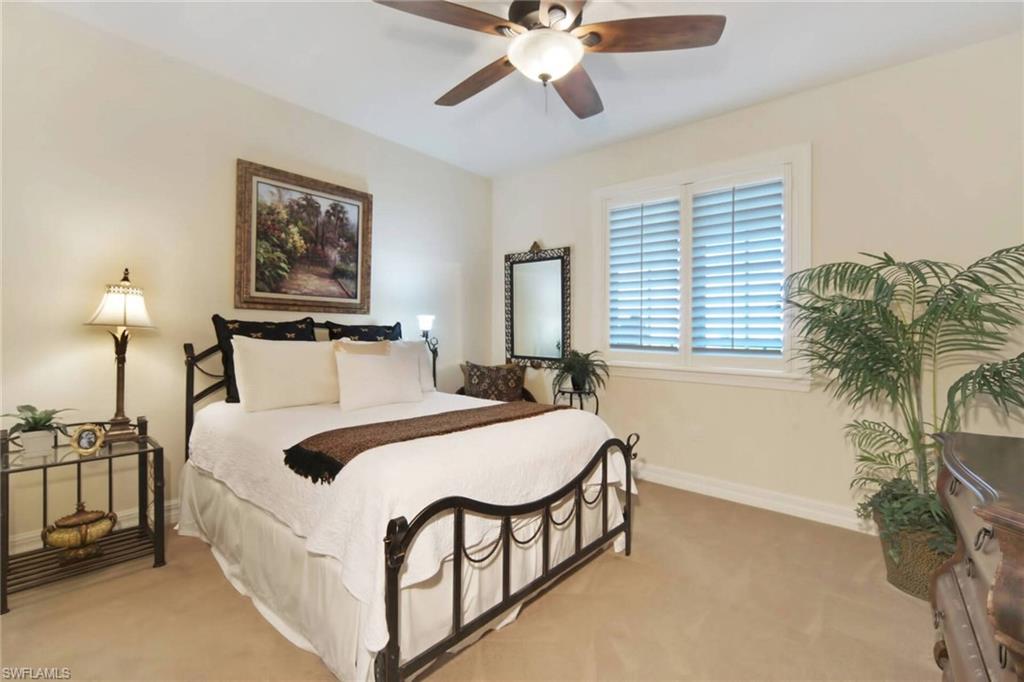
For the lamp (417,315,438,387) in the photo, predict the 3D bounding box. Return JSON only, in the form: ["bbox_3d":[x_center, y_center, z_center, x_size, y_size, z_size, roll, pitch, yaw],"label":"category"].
[{"bbox_3d":[-0.764,0.086,4.112,0.180,0.610,0.180,2,1,42],"label":"lamp"}]

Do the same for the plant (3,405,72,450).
[{"bbox_3d":[-2.173,0.405,2.084,0.210,0.220,0.240,2,1,42],"label":"plant"}]

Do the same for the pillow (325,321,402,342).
[{"bbox_3d":[-1.051,0.125,3.372,0.160,0.500,0.620,-15,-9,40],"label":"pillow"}]

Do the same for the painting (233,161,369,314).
[{"bbox_3d":[-1.464,-0.706,3.367,0.050,0.976,1.000,5,4,41],"label":"painting"}]

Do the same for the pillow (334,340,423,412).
[{"bbox_3d":[-0.870,0.234,3.006,0.160,0.420,0.600,-27,-17,39],"label":"pillow"}]

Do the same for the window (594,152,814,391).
[{"bbox_3d":[1.347,-0.499,3.502,1.581,1.605,0.100,2,2,41],"label":"window"}]

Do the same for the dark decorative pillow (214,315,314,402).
[{"bbox_3d":[-1.633,0.117,3.086,0.170,0.550,0.640,-14,-9,41],"label":"dark decorative pillow"}]

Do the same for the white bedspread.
[{"bbox_3d":[-0.643,0.645,2.691,2.148,0.507,1.735,2,1,42],"label":"white bedspread"}]

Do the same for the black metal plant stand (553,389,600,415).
[{"bbox_3d":[0.538,0.773,3.816,0.390,0.729,0.390,2,2,41],"label":"black metal plant stand"}]

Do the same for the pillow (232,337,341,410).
[{"bbox_3d":[-1.329,0.186,2.829,0.180,0.460,0.670,-21,-13,39],"label":"pillow"}]

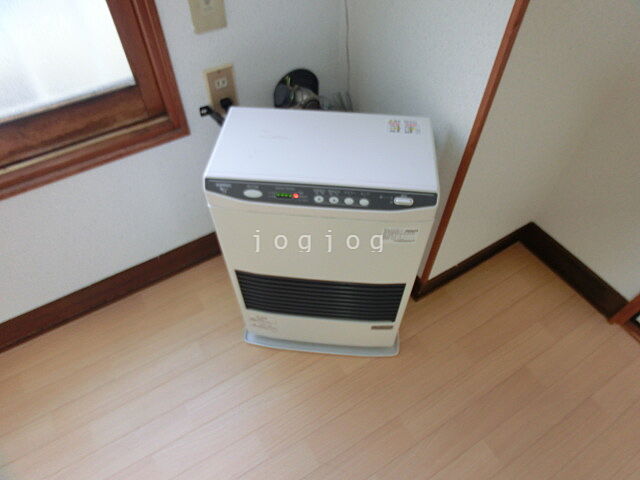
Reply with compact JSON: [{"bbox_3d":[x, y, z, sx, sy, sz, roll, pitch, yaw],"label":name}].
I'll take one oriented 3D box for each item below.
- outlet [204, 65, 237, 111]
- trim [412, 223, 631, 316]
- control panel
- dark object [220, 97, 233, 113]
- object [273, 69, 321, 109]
[{"bbox_3d":[-0.233,-0.360,0.949,0.070,0.120,0.010,-25,55,-19],"label":"outlet"},{"bbox_3d":[0.597,0.181,1.174,0.484,0.092,0.366,-25,55,-19],"label":"trim"},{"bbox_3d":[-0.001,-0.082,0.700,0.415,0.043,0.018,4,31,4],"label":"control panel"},{"bbox_3d":[-0.229,-0.335,0.956,0.028,0.030,0.030,-25,55,-19],"label":"dark object"},{"bbox_3d":[-0.051,-0.386,1.067,0.145,0.145,0.036,-25,55,-19],"label":"object"}]

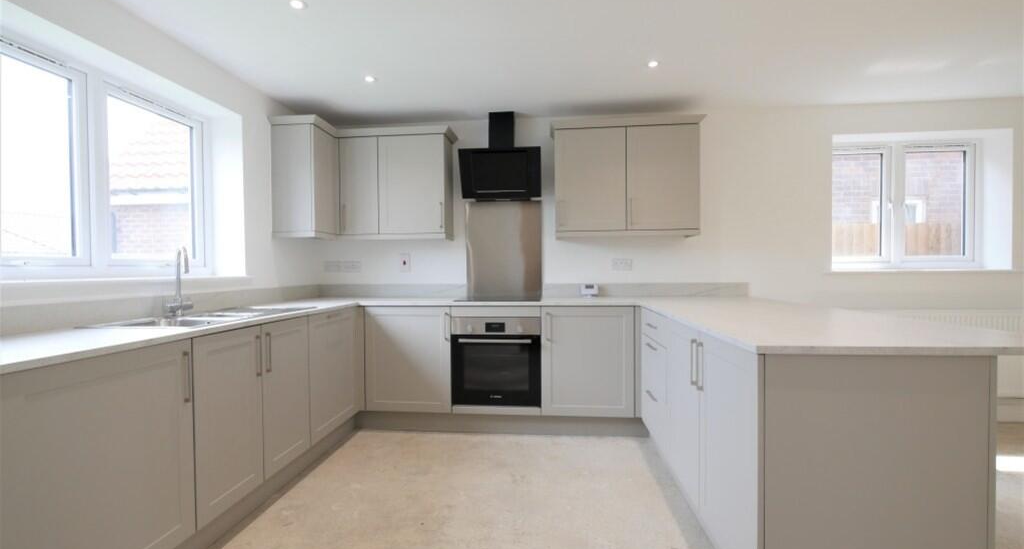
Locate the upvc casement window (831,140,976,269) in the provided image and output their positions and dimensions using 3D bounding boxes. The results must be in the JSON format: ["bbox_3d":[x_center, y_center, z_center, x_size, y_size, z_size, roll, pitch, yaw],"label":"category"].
[{"bbox_3d":[3.025,-0.542,3.284,1.220,1.007,0.080,0,1,5],"label":"upvc casement window"}]

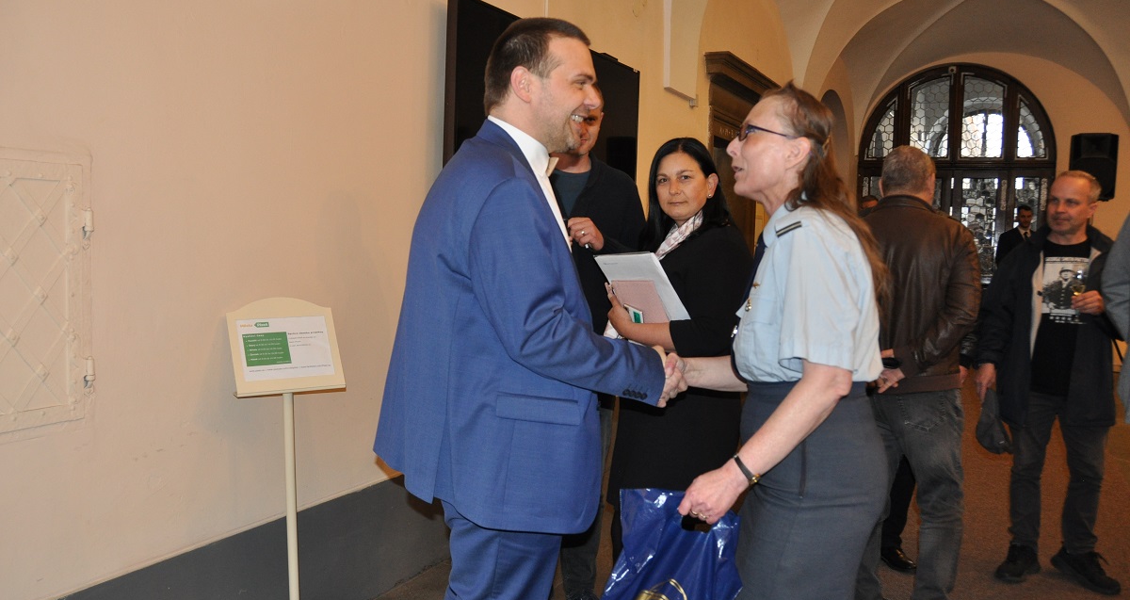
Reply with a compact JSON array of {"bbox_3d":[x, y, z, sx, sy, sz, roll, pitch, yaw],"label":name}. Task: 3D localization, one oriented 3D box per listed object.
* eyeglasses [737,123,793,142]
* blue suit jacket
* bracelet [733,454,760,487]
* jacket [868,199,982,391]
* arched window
[{"bbox_3d":[0.423,-0.323,1.928,0.138,0.042,0.137,17,4,1],"label":"eyeglasses"},{"bbox_3d":[-0.094,0.046,1.900,0.570,0.790,0.530,0,4,-10],"label":"blue suit jacket"},{"bbox_3d":[0.337,0.316,1.745,0.020,0.062,0.055,-41,-18,-9],"label":"bracelet"},{"bbox_3d":[1.208,-0.030,3.320,0.520,0.670,0.330,3,5,36],"label":"jacket"},{"bbox_3d":[5.129,-1.675,12.300,2.480,2.800,0.200,2,4,14],"label":"arched window"}]

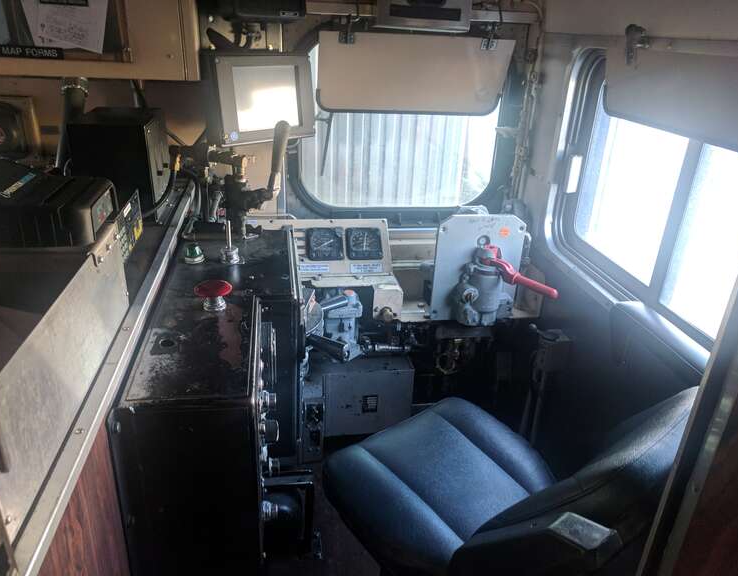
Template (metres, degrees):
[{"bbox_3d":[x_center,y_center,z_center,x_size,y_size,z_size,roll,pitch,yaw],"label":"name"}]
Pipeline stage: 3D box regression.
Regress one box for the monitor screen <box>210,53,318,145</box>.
[{"bbox_3d":[-0.316,-0.555,1.694,0.318,0.238,0.070,-19,26,-39],"label":"monitor screen"}]

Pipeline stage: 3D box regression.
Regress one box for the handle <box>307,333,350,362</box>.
[{"bbox_3d":[-0.118,0.171,1.660,0.130,0.040,0.040,28,33,23],"label":"handle"}]

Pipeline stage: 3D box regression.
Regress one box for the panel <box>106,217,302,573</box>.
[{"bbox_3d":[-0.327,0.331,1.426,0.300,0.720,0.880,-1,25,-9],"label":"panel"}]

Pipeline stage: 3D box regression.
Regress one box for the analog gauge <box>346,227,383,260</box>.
[{"bbox_3d":[-0.015,-0.135,1.817,0.109,0.030,0.107,-1,69,-9],"label":"analog gauge"}]

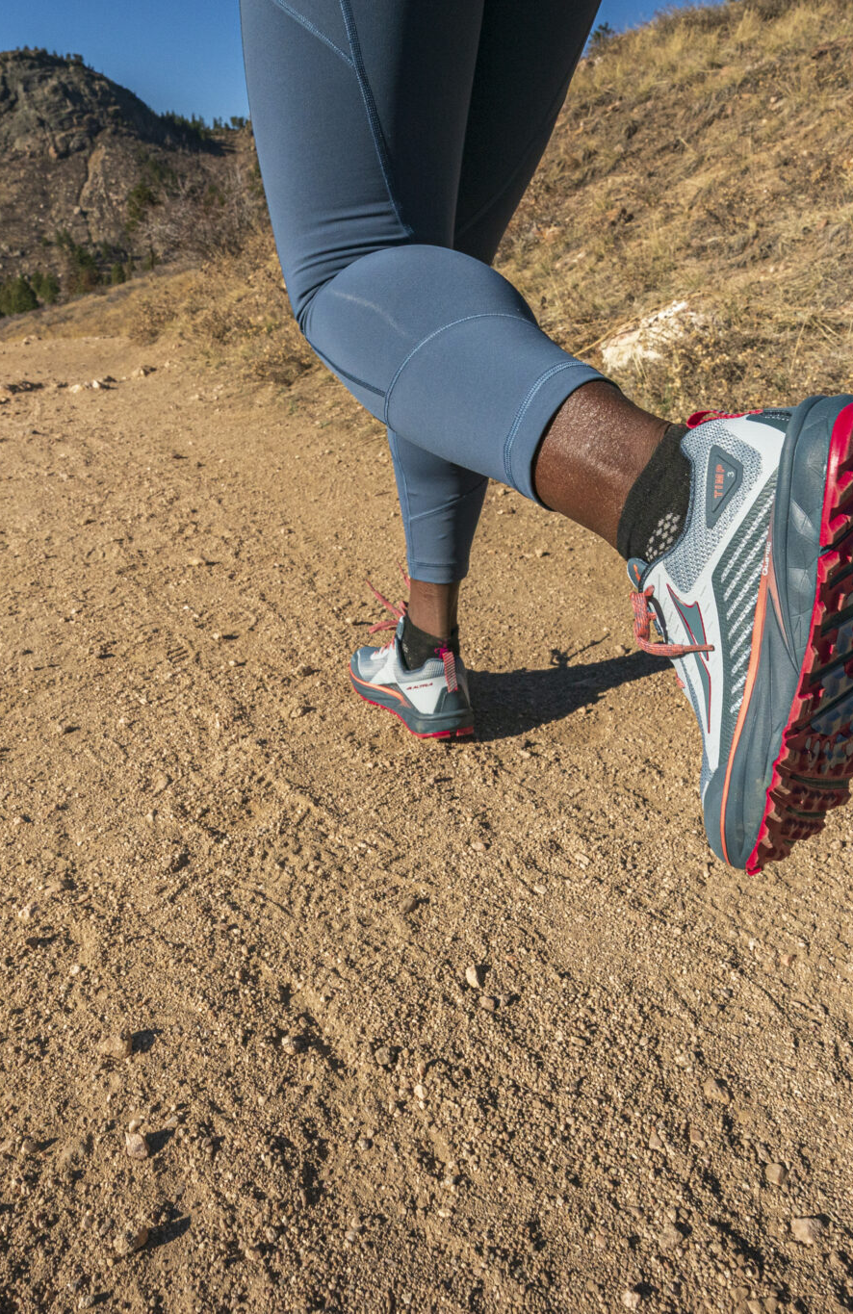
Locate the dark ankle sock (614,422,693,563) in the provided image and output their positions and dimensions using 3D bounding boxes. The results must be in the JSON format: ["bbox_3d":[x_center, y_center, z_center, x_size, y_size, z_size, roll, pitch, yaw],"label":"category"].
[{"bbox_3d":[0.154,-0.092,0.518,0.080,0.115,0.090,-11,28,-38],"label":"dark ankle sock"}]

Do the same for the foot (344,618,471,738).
[{"bbox_3d":[-0.028,0.004,1.160,0.105,0.130,0.275,-16,24,-25],"label":"foot"}]

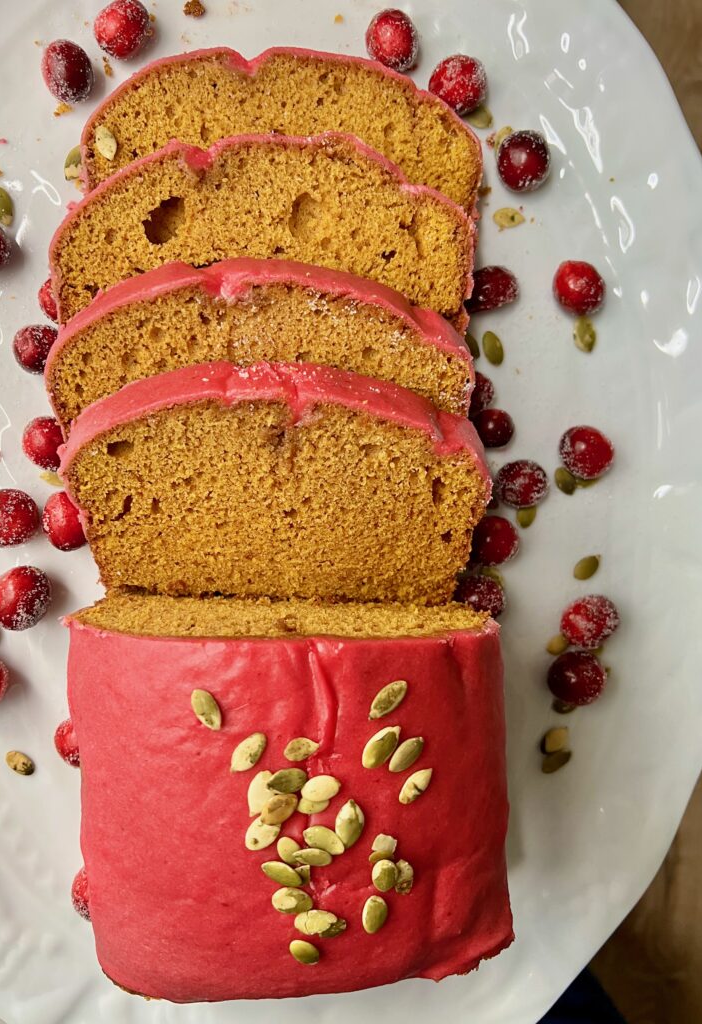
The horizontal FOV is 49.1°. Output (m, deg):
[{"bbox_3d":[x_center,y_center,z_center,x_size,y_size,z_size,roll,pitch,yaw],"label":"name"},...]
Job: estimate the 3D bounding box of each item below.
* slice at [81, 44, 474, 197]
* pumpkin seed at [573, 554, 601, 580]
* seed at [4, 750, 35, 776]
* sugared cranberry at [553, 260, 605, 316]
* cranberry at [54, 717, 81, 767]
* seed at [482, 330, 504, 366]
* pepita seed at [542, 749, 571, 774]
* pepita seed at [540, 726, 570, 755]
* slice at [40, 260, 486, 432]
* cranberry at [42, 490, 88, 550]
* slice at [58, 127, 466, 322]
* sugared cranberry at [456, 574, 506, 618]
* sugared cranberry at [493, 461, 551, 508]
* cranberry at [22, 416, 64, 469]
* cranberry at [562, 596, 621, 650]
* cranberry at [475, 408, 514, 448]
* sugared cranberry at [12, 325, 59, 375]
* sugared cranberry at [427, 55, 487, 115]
[{"bbox_3d":[-0.022,-0.104,0.248,0.125,0.020,0.077,2,98,0],"label":"slice"},{"bbox_3d":[0.076,0.018,0.248,0.011,0.003,0.006,-41,91,0],"label":"pumpkin seed"},{"bbox_3d":[-0.117,0.089,0.273,0.011,0.003,0.007,35,90,0],"label":"seed"},{"bbox_3d":[0.074,-0.073,0.251,0.016,0.016,0.018,-11,94,1],"label":"sugared cranberry"},{"bbox_3d":[-0.092,0.079,0.262,0.017,0.017,0.017,0,94,0],"label":"cranberry"},{"bbox_3d":[0.048,-0.055,0.261,0.007,0.003,0.012,-18,94,1],"label":"seed"},{"bbox_3d":[0.073,0.089,0.273,0.012,0.003,0.006,-36,90,0],"label":"pepita seed"},{"bbox_3d":[0.066,0.073,0.247,0.011,0.003,0.007,-45,91,0],"label":"pepita seed"},{"bbox_3d":[-0.025,-0.036,0.226,0.119,0.018,0.070,0,124,0],"label":"slice"},{"bbox_3d":[-0.090,0.003,0.244,0.015,0.015,0.019,-10,91,0],"label":"cranberry"},{"bbox_3d":[-0.025,-0.075,0.226,0.117,0.019,0.068,0,124,0],"label":"slice"},{"bbox_3d":[0.041,0.027,0.244,0.016,0.015,0.015,0,91,-1],"label":"sugared cranberry"},{"bbox_3d":[0.059,-0.009,0.267,0.018,0.017,0.016,-5,90,0],"label":"sugared cranberry"},{"bbox_3d":[-0.106,-0.024,0.267,0.017,0.017,0.018,0,90,0],"label":"cranberry"},{"bbox_3d":[0.083,0.038,0.266,0.020,0.018,0.018,-15,90,0],"label":"cranberry"},{"bbox_3d":[0.050,-0.029,0.268,0.014,0.014,0.014,0,90,0],"label":"cranberry"},{"bbox_3d":[-0.100,-0.052,0.244,0.015,0.015,0.015,0,91,-1],"label":"sugared cranberry"},{"bbox_3d":[0.034,-0.137,0.246,0.018,0.018,0.019,0,94,0],"label":"sugared cranberry"}]

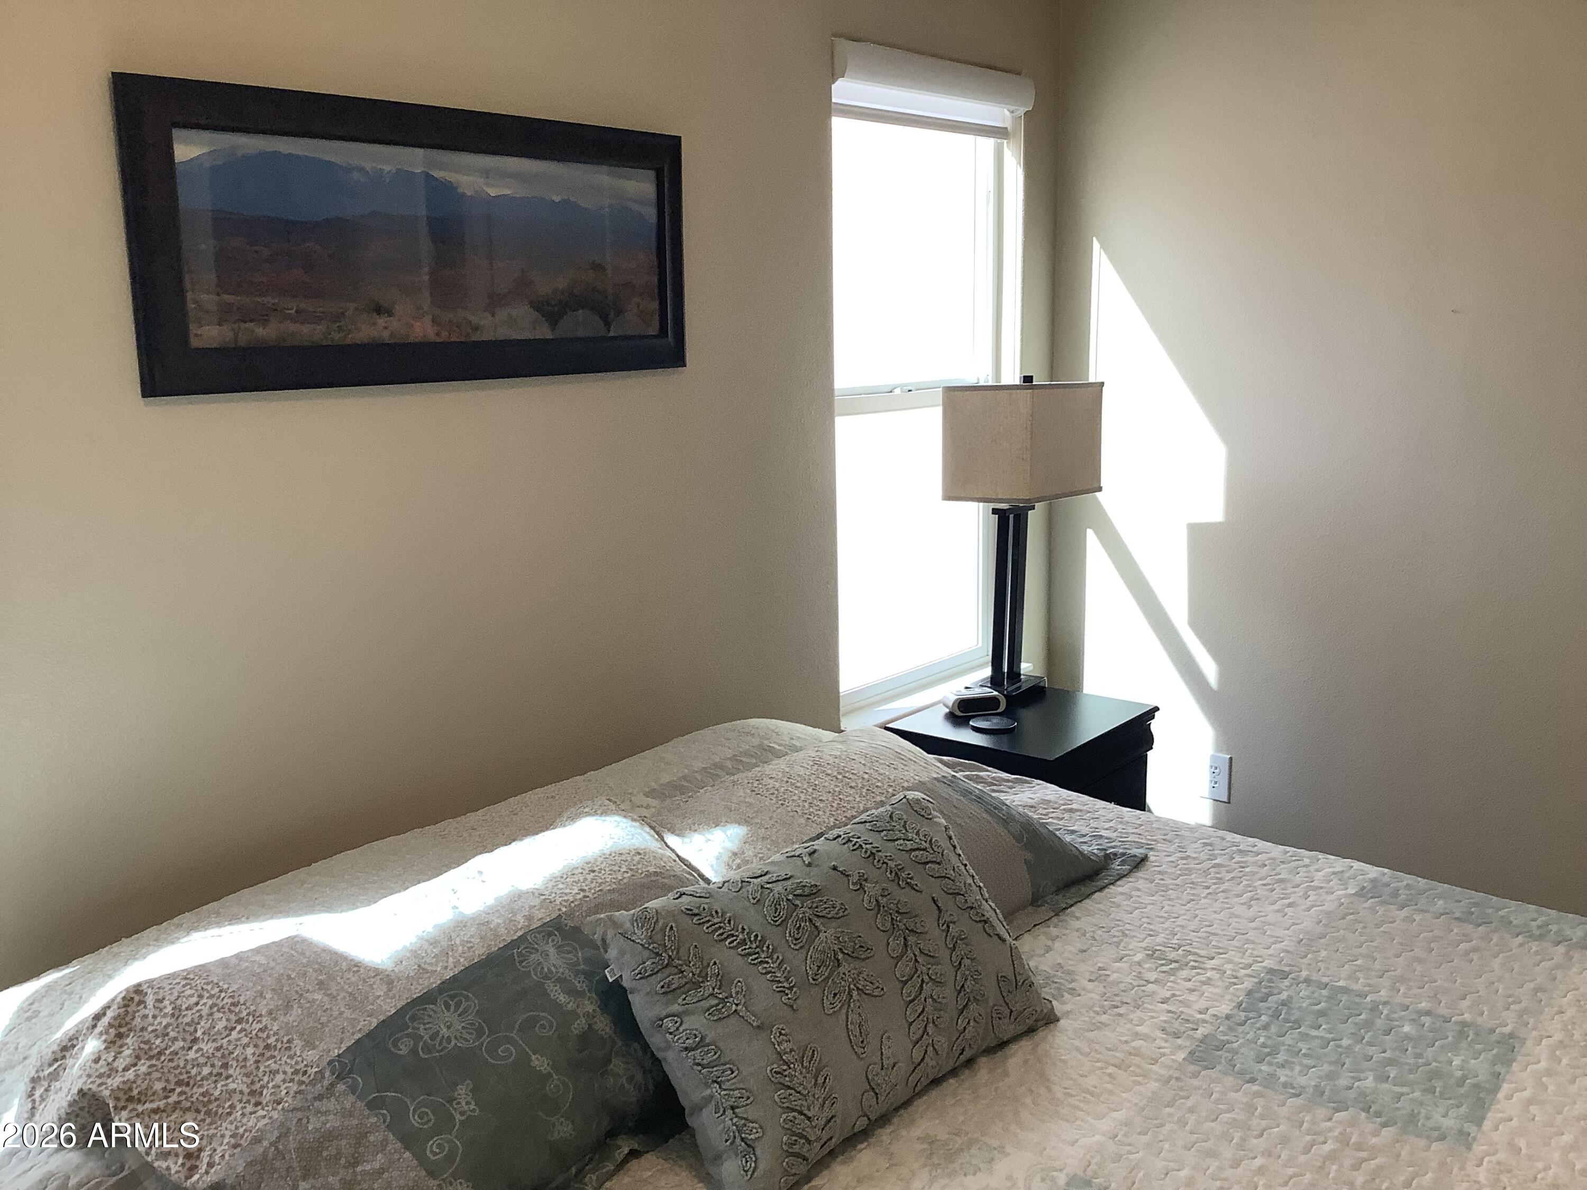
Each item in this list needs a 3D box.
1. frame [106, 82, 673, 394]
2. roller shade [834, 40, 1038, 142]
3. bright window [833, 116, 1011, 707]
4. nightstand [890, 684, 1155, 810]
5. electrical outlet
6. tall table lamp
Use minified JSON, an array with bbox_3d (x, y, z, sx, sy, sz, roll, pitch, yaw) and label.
[{"bbox_3d":[-0.531,-0.544,2.225,0.027,0.408,1.010,8,15,40],"label":"frame"},{"bbox_3d":[0.311,-1.113,3.152,0.090,0.145,0.725,8,15,40],"label":"roller shade"},{"bbox_3d":[0.280,-0.469,3.318,0.080,1.440,0.730,8,15,40],"label":"bright window"},{"bbox_3d":[0.543,0.581,3.325,0.420,0.610,0.500,8,15,40],"label":"nightstand"},{"bbox_3d":[1.050,0.458,3.538,0.071,0.115,0.008,8,15,40],"label":"electrical outlet"},{"bbox_3d":[0.548,-0.137,3.403,0.240,0.768,0.320,8,15,40],"label":"tall table lamp"}]

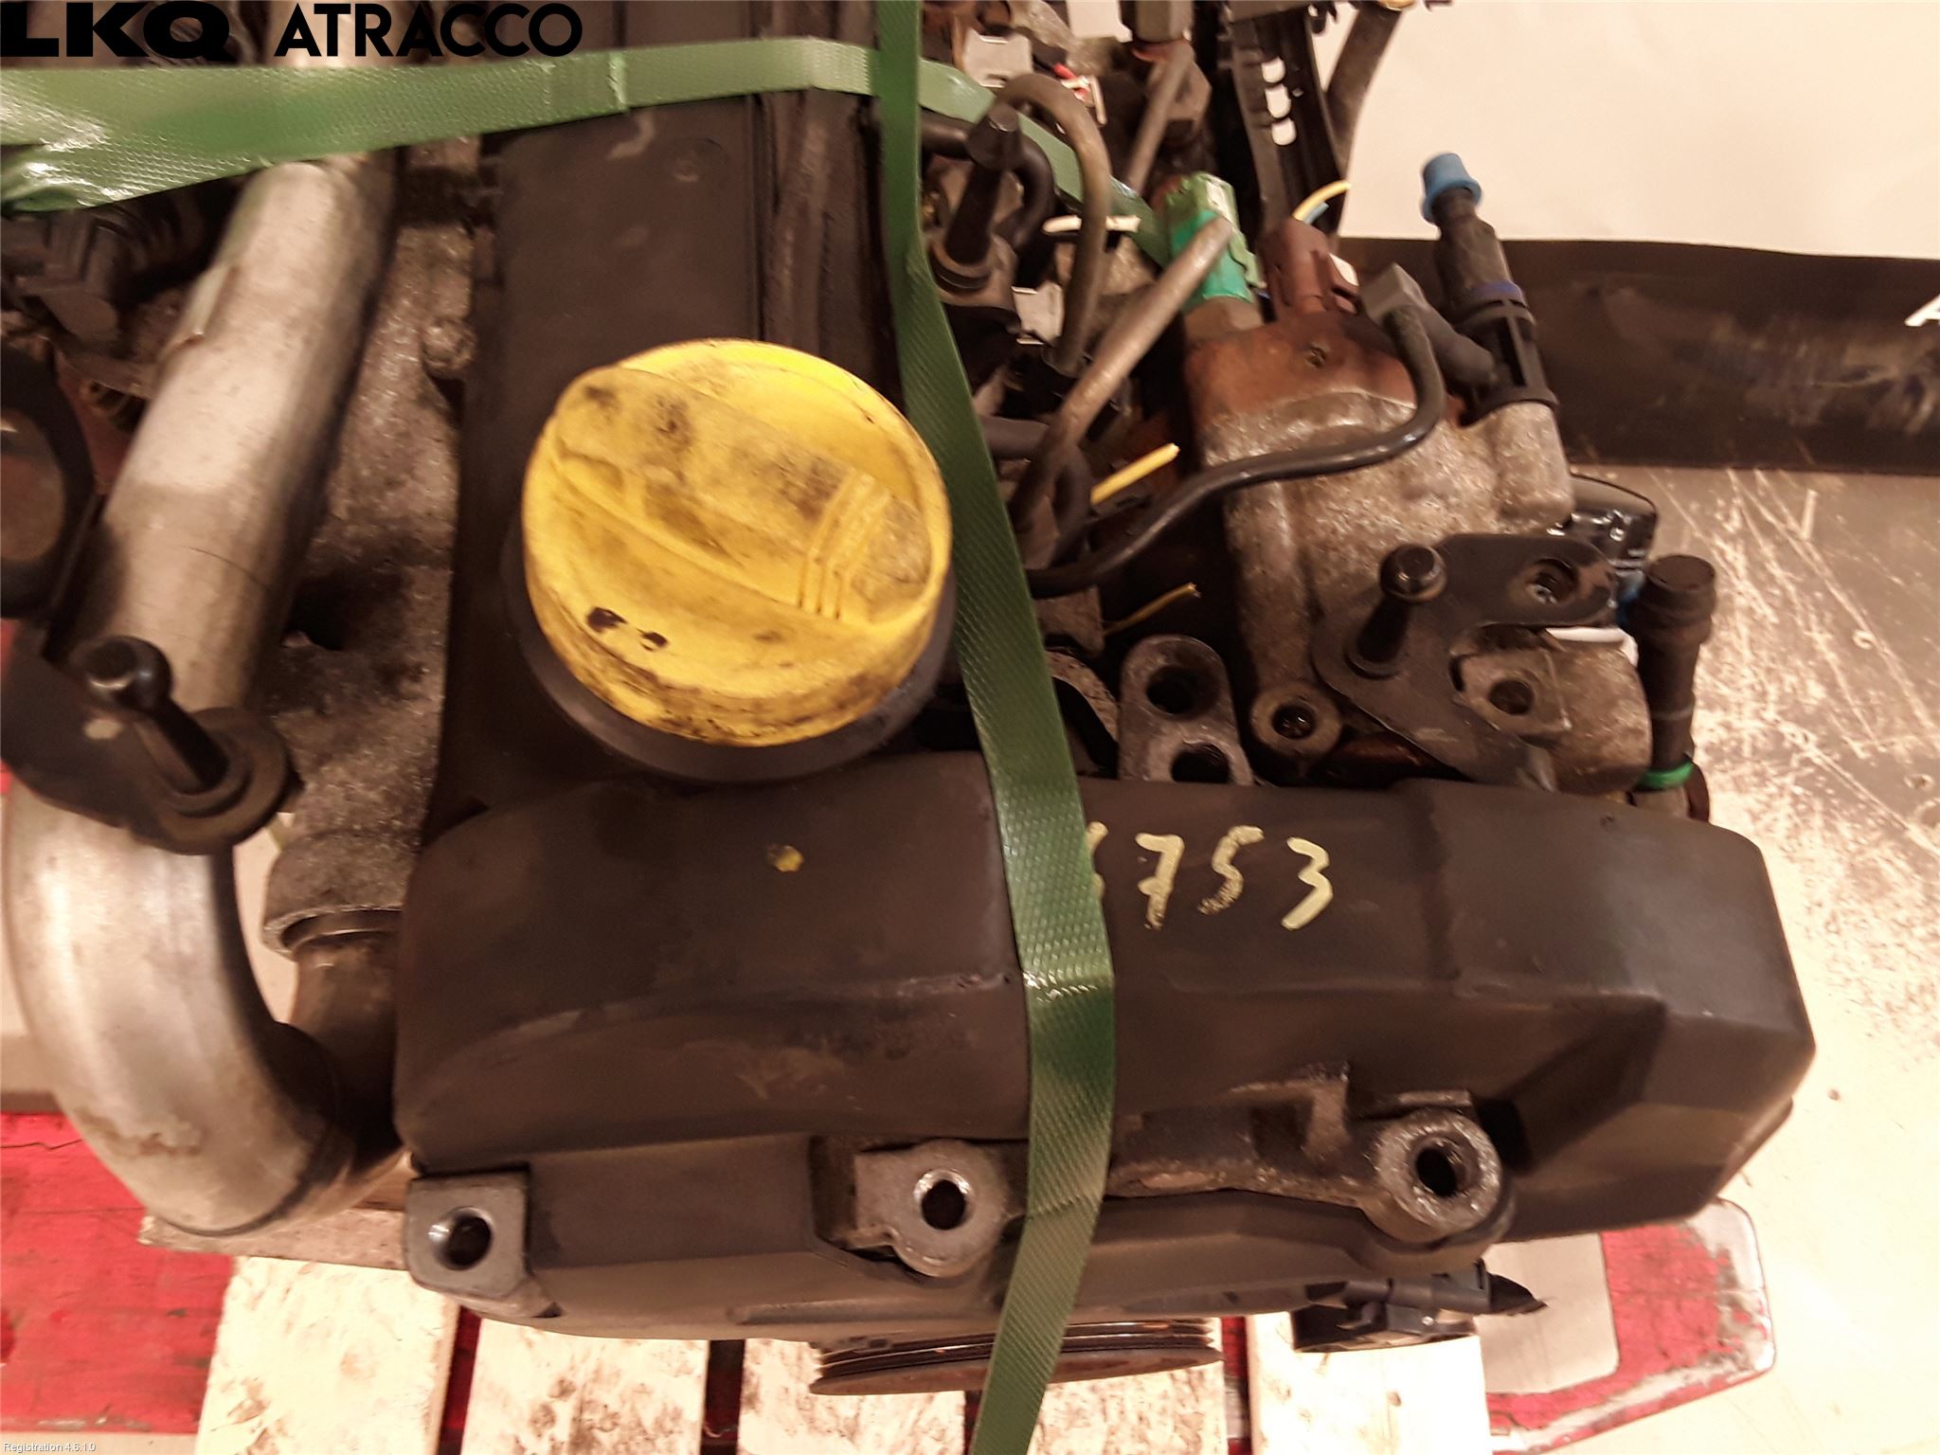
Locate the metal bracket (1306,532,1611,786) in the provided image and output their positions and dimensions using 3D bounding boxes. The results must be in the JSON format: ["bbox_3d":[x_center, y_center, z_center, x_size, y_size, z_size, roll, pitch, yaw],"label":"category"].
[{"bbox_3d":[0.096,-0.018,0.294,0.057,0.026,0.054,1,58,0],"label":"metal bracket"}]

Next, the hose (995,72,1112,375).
[{"bbox_3d":[0.019,-0.123,0.385,0.029,0.042,0.075,1,58,0],"label":"hose"}]

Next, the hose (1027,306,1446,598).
[{"bbox_3d":[0.052,-0.059,0.335,0.090,0.032,0.066,1,58,0],"label":"hose"}]

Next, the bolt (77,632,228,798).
[{"bbox_3d":[-0.142,-0.002,0.275,0.013,0.036,0.013,1,58,0],"label":"bolt"}]

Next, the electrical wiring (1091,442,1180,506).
[{"bbox_3d":[0.037,-0.057,0.355,0.024,0.003,0.003,-32,60,10],"label":"electrical wiring"}]

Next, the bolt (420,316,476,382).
[{"bbox_3d":[-0.130,-0.094,0.390,0.014,0.009,0.014,1,58,0],"label":"bolt"}]

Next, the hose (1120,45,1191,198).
[{"bbox_3d":[0.051,-0.164,0.425,0.009,0.046,0.009,9,32,-12],"label":"hose"}]

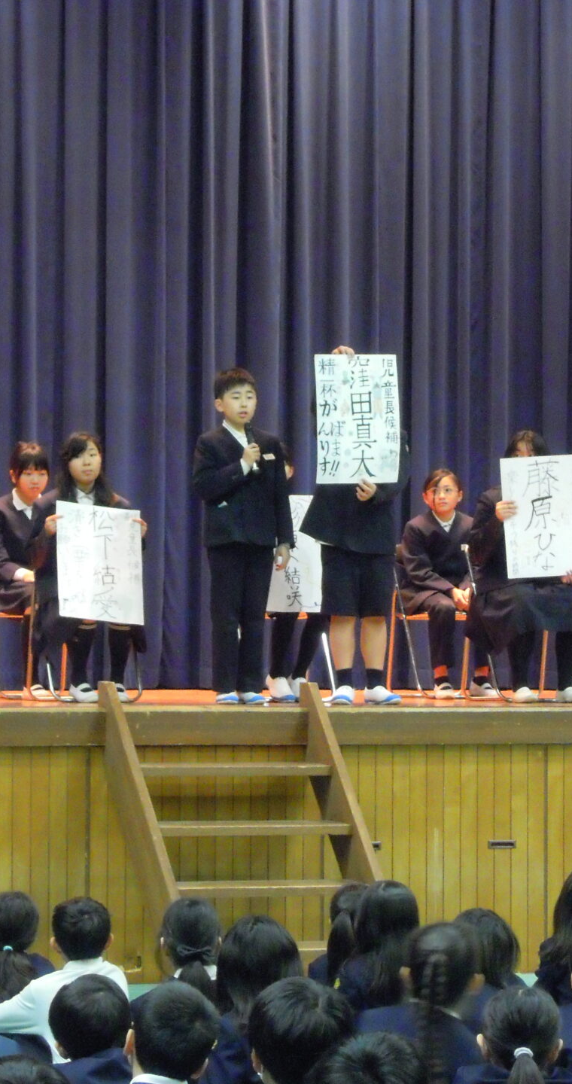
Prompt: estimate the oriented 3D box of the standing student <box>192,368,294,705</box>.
[{"bbox_3d":[-0.186,-0.022,17.900,0.440,1.433,0.330,1,-1,-20],"label":"standing student"}]

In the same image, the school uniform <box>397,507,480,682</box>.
[{"bbox_3d":[0.753,0.262,20.400,0.380,0.820,0.500,1,-2,-24],"label":"school uniform"}]

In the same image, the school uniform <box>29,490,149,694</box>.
[{"bbox_3d":[-0.866,0.205,18.250,0.440,0.869,0.580,1,-1,-18],"label":"school uniform"}]

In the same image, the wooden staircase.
[{"bbox_3d":[-0.122,1.146,16.199,0.910,1.200,1.100,1,-2,-23],"label":"wooden staircase"}]

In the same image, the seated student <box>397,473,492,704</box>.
[{"bbox_3d":[0.765,0.201,19.850,0.430,1.074,0.720,1,-1,-22],"label":"seated student"}]

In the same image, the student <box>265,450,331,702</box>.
[{"bbox_3d":[0.018,0.147,18.750,0.430,1.131,0.700,1,-1,-20],"label":"student"}]

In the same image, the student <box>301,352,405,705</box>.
[{"bbox_3d":[0.294,-0.069,17.950,0.450,1.536,0.420,1,-1,-24],"label":"student"}]

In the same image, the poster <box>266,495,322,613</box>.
[{"bbox_3d":[0.017,0.055,18.400,0.382,0.542,0.020,1,-11,-18],"label":"poster"}]

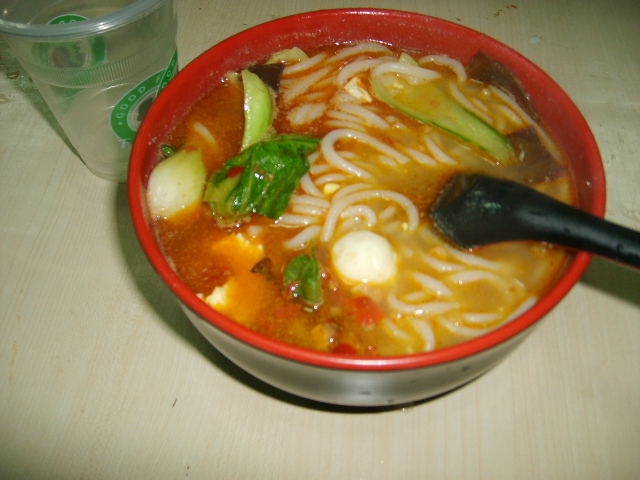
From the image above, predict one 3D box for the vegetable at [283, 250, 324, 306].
[{"bbox_3d":[-0.005,0.016,0.243,0.014,0.007,0.023,-9,56,-6],"label":"vegetable"}]

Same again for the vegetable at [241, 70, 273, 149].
[{"bbox_3d":[-0.027,-0.056,0.290,0.014,0.014,0.044,-3,55,-2],"label":"vegetable"}]

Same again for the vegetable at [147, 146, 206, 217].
[{"bbox_3d":[-0.057,-0.022,0.267,0.022,0.018,0.029,16,57,11],"label":"vegetable"}]

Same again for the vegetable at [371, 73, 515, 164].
[{"bbox_3d":[0.055,-0.055,0.293,0.071,0.009,0.022,33,62,21],"label":"vegetable"}]

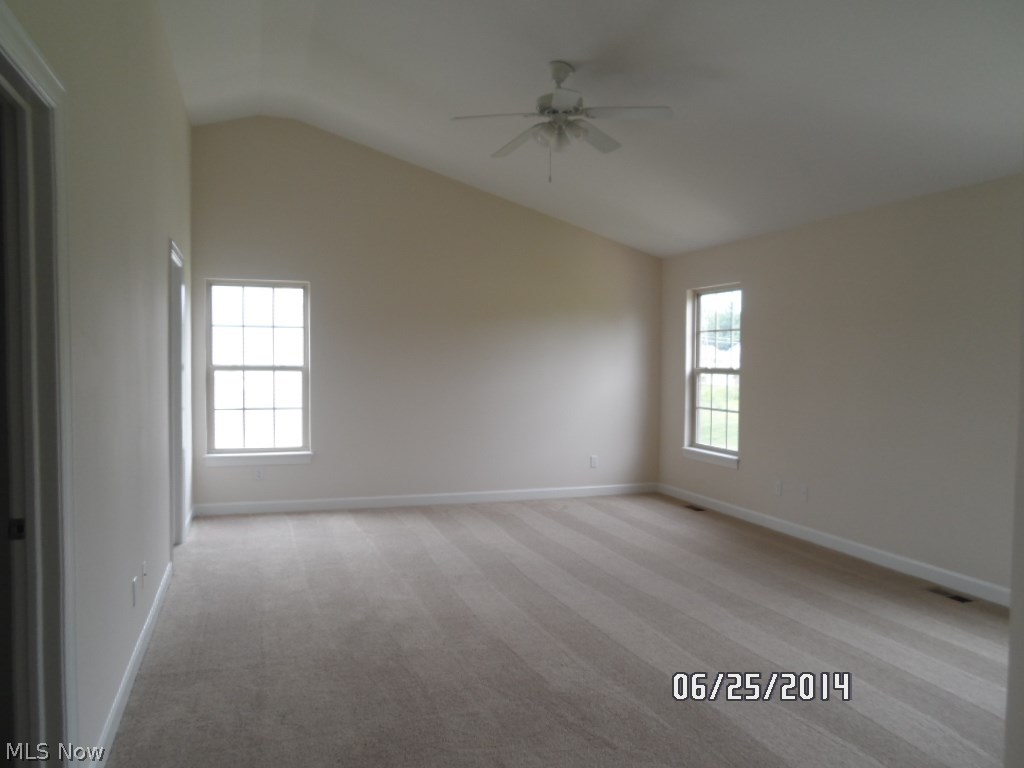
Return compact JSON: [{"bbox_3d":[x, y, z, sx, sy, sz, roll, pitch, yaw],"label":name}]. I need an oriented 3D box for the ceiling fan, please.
[{"bbox_3d":[0.278,-1.593,4.236,1.240,0.490,1.220,0,2,0],"label":"ceiling fan"}]

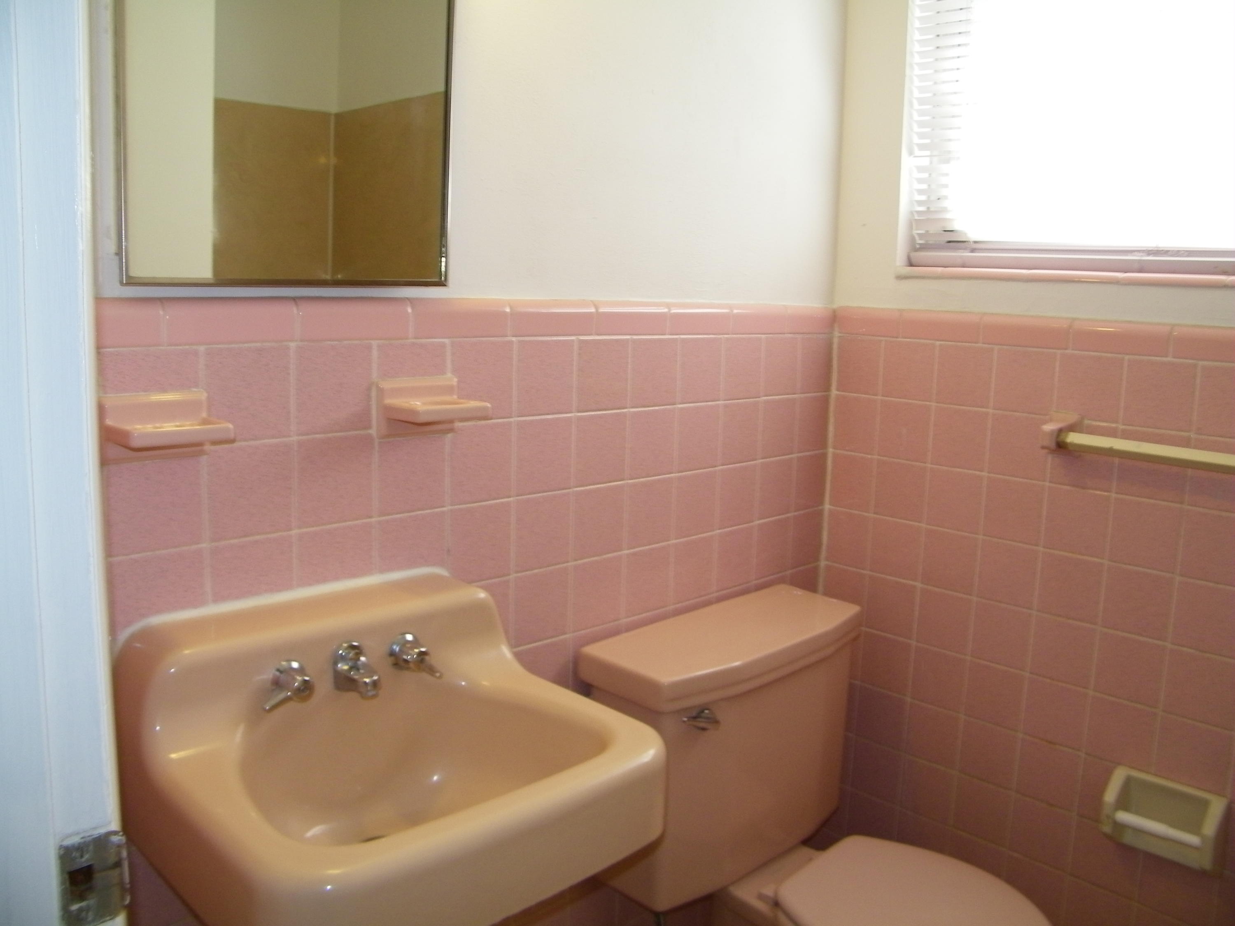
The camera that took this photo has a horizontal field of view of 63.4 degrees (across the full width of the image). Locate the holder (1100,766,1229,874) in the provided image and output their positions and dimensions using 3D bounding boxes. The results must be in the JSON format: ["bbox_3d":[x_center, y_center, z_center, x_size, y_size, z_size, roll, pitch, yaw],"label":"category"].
[{"bbox_3d":[0.855,0.554,1.568,0.050,0.108,0.160,-7,13,-44],"label":"holder"}]

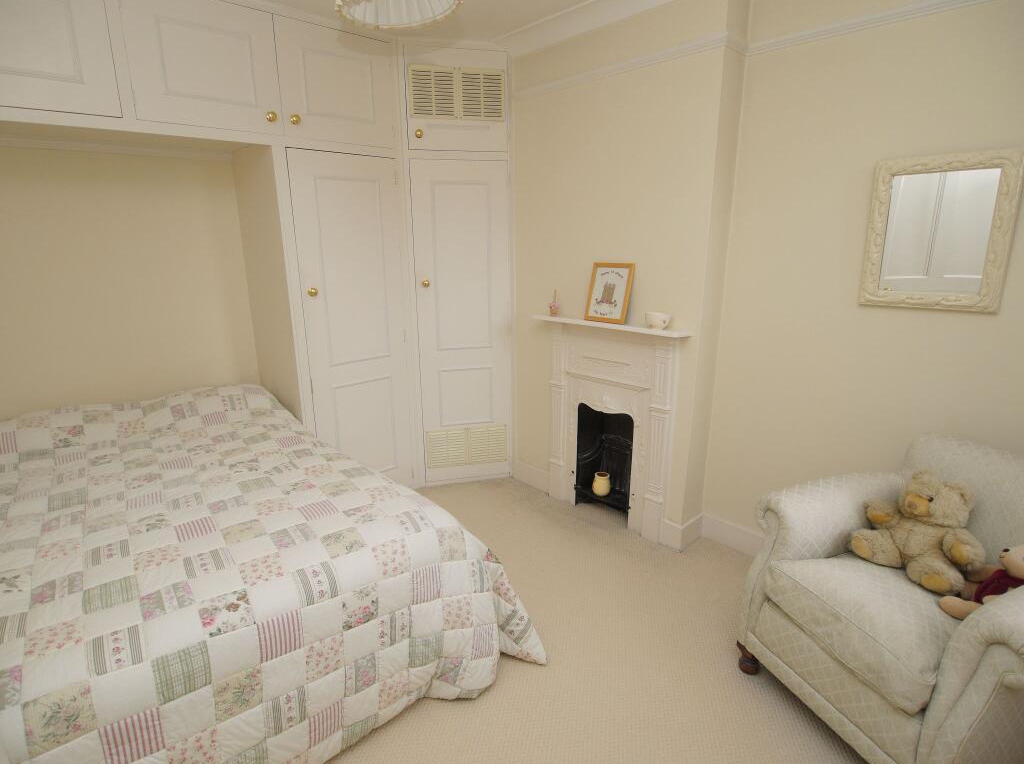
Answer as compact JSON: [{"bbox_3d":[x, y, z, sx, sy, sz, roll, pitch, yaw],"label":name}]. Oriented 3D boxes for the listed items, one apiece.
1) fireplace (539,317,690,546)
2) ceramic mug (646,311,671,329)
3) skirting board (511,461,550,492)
[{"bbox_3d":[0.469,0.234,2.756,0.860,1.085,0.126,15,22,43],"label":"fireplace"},{"bbox_3d":[0.659,-0.268,2.406,0.107,0.072,0.101,15,22,43],"label":"ceramic mug"},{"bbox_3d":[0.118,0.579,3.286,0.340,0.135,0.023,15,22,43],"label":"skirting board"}]

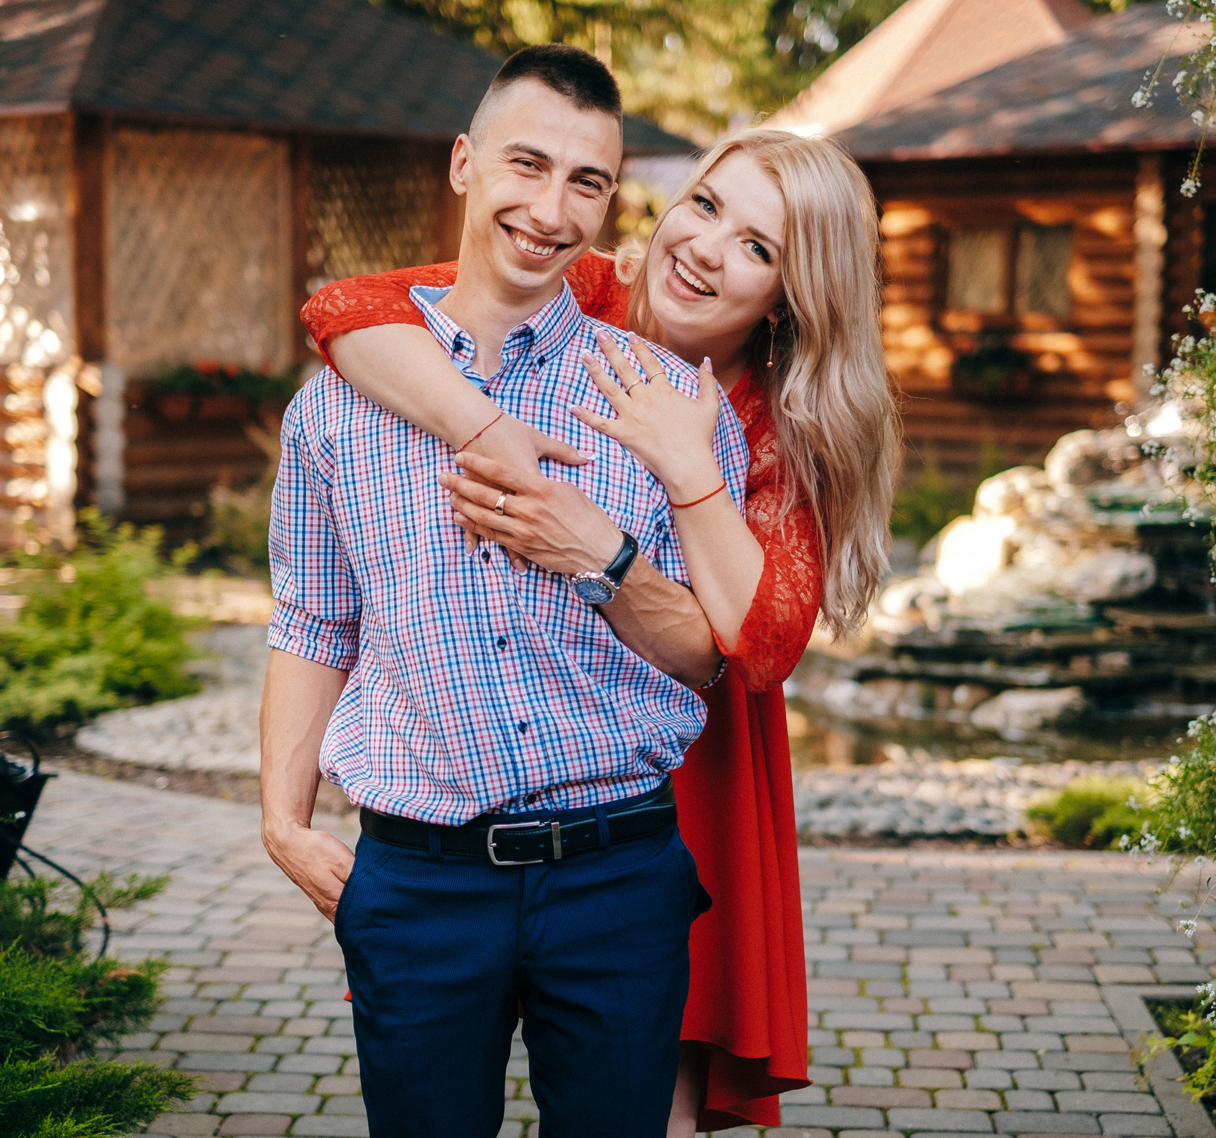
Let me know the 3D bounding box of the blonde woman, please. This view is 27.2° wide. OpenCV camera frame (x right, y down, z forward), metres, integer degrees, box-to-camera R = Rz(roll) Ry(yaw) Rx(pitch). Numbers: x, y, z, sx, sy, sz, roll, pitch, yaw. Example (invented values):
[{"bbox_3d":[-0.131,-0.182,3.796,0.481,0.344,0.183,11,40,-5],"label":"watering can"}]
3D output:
[{"bbox_3d":[-0.010,0.371,2.580,0.600,1.620,0.550,2,6,10],"label":"blonde woman"}]

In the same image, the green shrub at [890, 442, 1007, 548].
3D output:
[{"bbox_3d":[2.100,-0.450,15.800,0.850,0.720,0.750,1,6,0],"label":"green shrub"}]

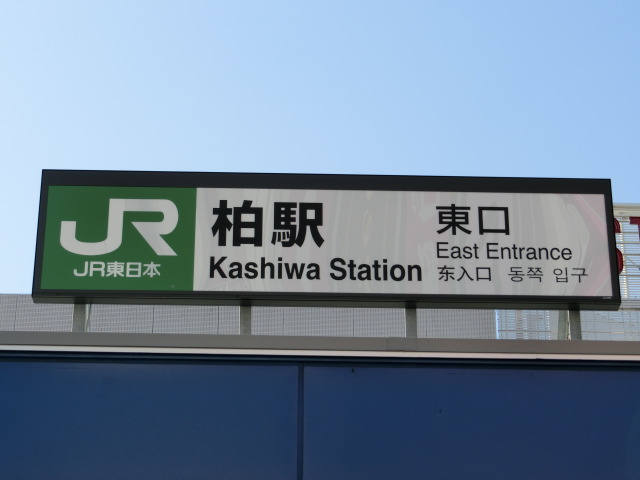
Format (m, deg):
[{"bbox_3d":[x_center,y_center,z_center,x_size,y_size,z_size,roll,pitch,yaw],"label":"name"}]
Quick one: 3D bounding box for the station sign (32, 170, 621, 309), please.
[{"bbox_3d":[0.063,0.000,13.121,4.400,1.061,0.138,1,-26,-2],"label":"station sign"}]

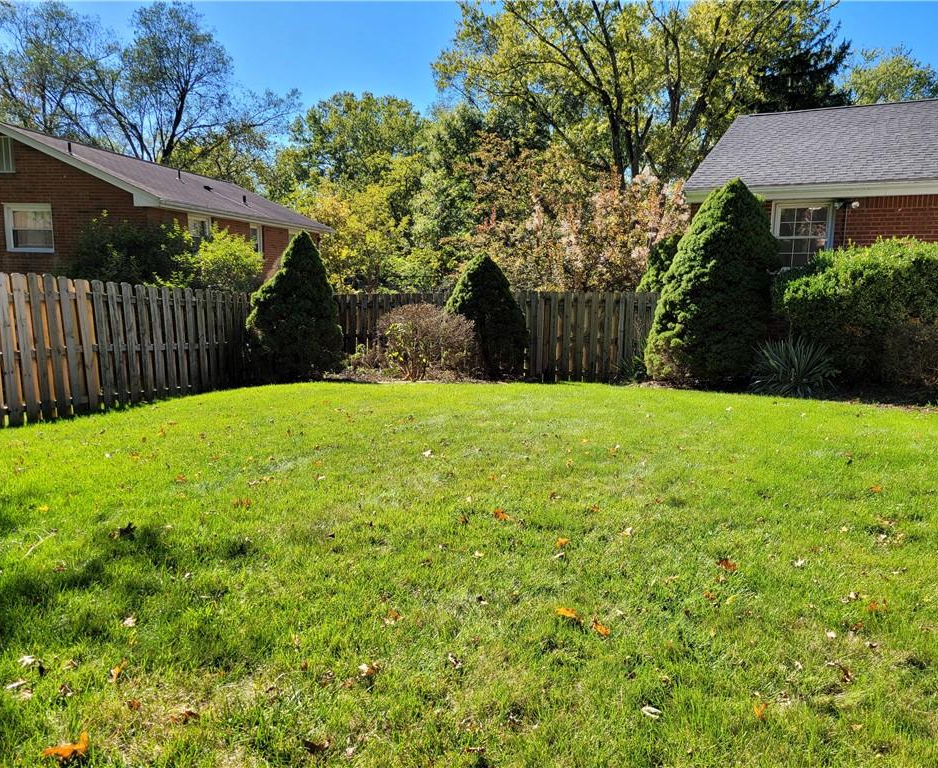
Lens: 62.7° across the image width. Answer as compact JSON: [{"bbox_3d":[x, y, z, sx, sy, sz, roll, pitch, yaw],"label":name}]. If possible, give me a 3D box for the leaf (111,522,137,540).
[{"bbox_3d":[-2.268,0.960,5.047,0.120,0.050,0.110,-3,9,-25],"label":"leaf"}]

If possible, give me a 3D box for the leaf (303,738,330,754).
[{"bbox_3d":[-0.510,1.217,2.582,0.090,0.035,0.060,-1,8,-12],"label":"leaf"}]

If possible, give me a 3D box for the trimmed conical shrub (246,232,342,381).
[{"bbox_3d":[-3.156,-1.419,13.800,1.694,2.552,1.694,-1,8,-13],"label":"trimmed conical shrub"}]

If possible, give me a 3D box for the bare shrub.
[{"bbox_3d":[-0.758,-0.773,13.800,1.826,1.365,1.680,0,8,-3],"label":"bare shrub"}]

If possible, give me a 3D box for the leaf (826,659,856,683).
[{"bbox_3d":[1.471,1.133,3.045,0.110,0.040,0.090,5,9,27],"label":"leaf"}]

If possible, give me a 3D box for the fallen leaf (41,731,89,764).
[{"bbox_3d":[-1.356,1.220,2.590,0.150,0.050,0.100,-4,9,-29],"label":"fallen leaf"}]

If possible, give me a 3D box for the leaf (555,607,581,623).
[{"bbox_3d":[0.469,1.086,3.626,0.115,0.035,0.080,2,8,8],"label":"leaf"}]

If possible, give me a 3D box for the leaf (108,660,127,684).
[{"bbox_3d":[-1.426,1.167,3.119,0.065,0.040,0.100,-3,9,-26],"label":"leaf"}]

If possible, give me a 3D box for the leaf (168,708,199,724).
[{"bbox_3d":[-1.032,1.202,2.781,0.115,0.035,0.075,-3,9,-21],"label":"leaf"}]

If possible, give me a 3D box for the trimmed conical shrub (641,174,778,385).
[{"bbox_3d":[3.723,-1.571,11.700,1.997,3.021,1.997,3,8,17],"label":"trimmed conical shrub"}]

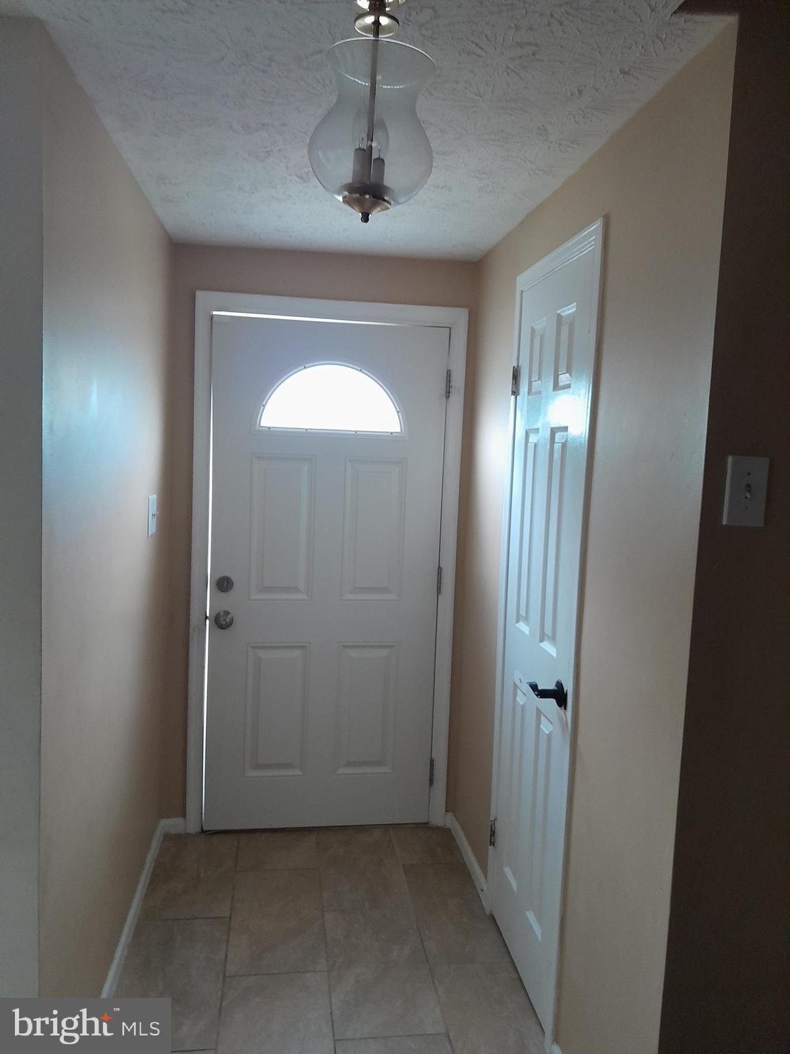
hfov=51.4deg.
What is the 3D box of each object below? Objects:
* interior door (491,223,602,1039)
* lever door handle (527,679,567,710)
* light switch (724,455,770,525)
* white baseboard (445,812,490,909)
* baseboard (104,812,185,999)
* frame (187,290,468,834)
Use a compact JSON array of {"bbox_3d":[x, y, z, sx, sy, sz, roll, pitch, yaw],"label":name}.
[{"bbox_3d":[0.414,0.300,2.380,0.050,2.100,0.710,2,6,-8],"label":"interior door"},{"bbox_3d":[0.394,0.424,2.169,0.066,0.068,0.125,2,6,-8],"label":"lever door handle"},{"bbox_3d":[0.620,-0.061,1.447,0.075,0.119,0.015,2,6,-8],"label":"light switch"},{"bbox_3d":[0.277,1.246,3.111,0.025,0.075,0.645,2,6,-8],"label":"white baseboard"},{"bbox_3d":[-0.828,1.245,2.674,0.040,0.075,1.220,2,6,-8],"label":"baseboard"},{"bbox_3d":[-0.272,0.183,3.272,1.050,2.115,0.080,2,6,-8],"label":"frame"}]

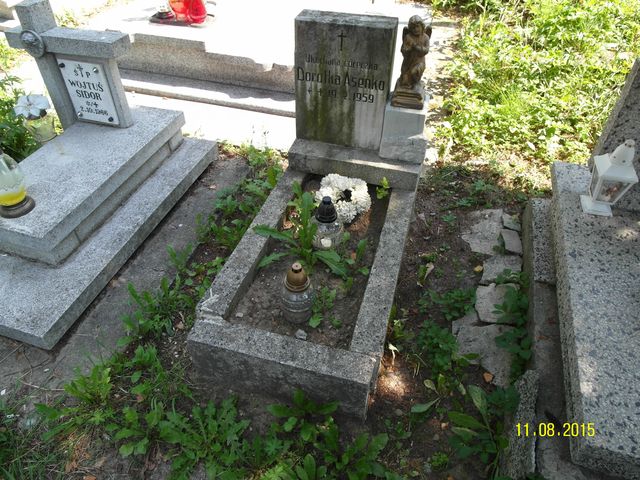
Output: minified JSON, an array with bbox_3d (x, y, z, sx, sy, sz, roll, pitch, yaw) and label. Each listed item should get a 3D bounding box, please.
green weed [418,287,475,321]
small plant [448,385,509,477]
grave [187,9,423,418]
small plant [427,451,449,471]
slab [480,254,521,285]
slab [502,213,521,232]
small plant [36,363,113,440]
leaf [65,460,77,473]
[{"bbox_3d":[0.533,0.268,1.855,0.242,0.068,0.149,1,42,0],"label":"green weed"},{"bbox_3d":[0.512,0.610,1.442,0.180,0.147,0.298,1,42,0],"label":"small plant"},{"bbox_3d":[0.060,-0.239,1.816,0.661,0.913,1.449,11,43,10],"label":"grave"},{"bbox_3d":[0.382,0.704,1.418,0.070,0.035,0.061,1,42,0],"label":"small plant"},{"bbox_3d":[0.830,0.149,2.038,0.173,0.042,0.194,15,43,15],"label":"slab"},{"bbox_3d":[0.991,-0.079,2.302,0.095,0.037,0.126,15,43,15],"label":"slab"},{"bbox_3d":[-0.829,0.540,1.513,0.240,0.116,0.274,1,42,0],"label":"small plant"},{"bbox_3d":[-0.786,0.713,1.397,0.035,0.011,0.036,1,42,0],"label":"leaf"}]

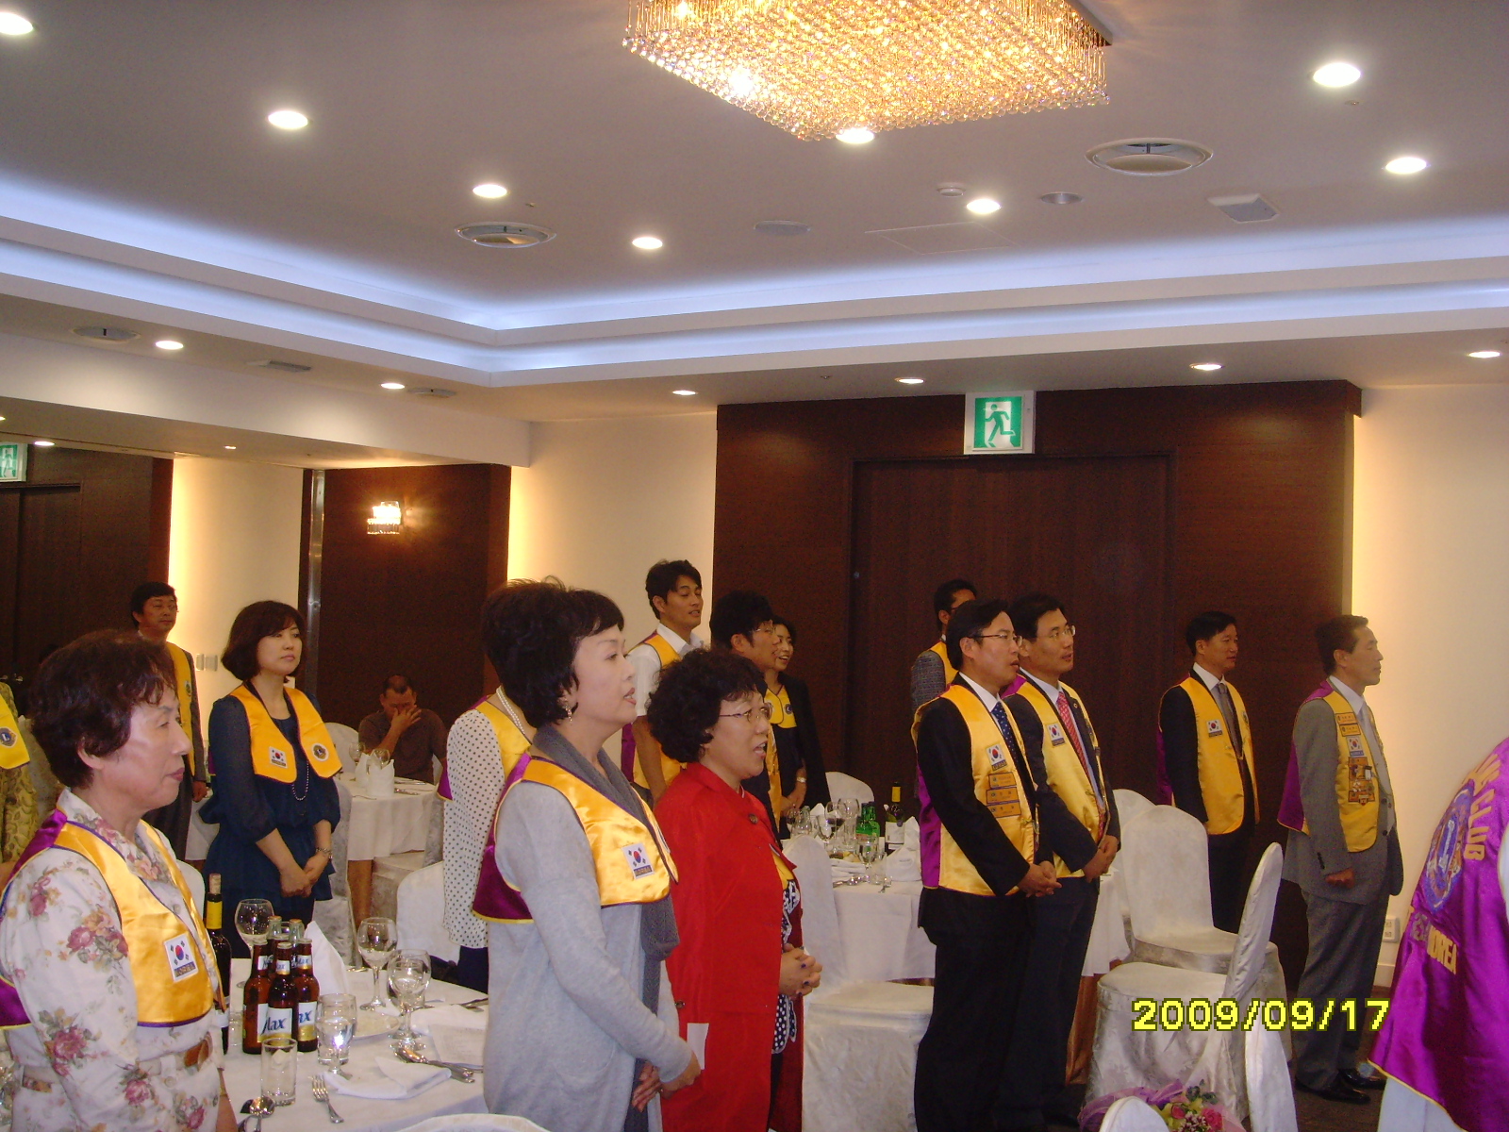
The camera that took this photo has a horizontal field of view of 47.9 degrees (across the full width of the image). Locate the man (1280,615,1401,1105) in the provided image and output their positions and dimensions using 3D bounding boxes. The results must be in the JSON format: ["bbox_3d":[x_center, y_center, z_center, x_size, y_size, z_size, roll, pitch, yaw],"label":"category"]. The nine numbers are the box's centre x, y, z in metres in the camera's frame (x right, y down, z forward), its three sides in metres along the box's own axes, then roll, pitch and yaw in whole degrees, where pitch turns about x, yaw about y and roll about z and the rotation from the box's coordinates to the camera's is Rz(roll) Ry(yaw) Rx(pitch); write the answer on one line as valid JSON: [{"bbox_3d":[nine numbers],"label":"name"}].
[{"bbox_3d":[2.063,1.012,5.980,0.340,1.670,0.520,1,-2,34],"label":"man"}]

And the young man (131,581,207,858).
[{"bbox_3d":[-2.718,0.923,7.800,0.330,1.700,0.500,1,-2,28],"label":"young man"}]

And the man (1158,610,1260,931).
[{"bbox_3d":[1.871,1.035,7.000,0.510,1.720,0.330,3,-2,-40],"label":"man"}]

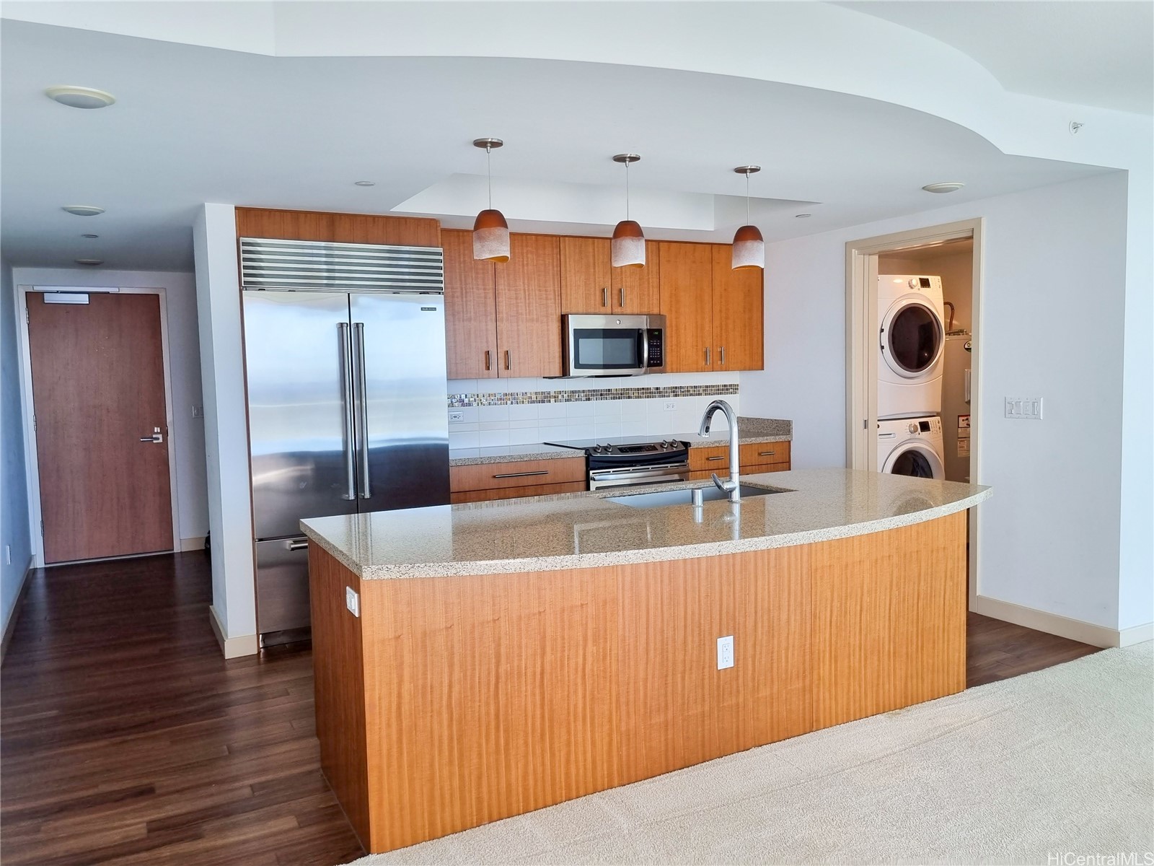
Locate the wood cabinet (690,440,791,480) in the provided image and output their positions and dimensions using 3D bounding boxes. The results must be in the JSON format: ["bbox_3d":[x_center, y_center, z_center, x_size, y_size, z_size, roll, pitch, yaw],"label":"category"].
[{"bbox_3d":[1.021,0.517,6.335,0.903,0.891,0.594,-3,4,-27],"label":"wood cabinet"}]

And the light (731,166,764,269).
[{"bbox_3d":[0.767,-0.961,3.890,0.145,0.441,0.145,-1,4,0],"label":"light"}]

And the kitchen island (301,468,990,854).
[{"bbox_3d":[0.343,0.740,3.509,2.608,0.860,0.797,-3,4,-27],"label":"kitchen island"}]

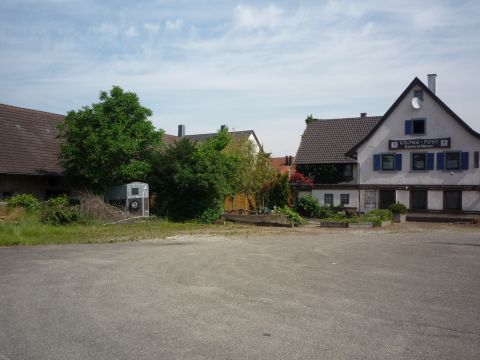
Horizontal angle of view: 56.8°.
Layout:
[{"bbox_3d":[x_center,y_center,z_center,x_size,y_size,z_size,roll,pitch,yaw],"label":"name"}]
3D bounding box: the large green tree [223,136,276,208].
[{"bbox_3d":[0.649,-0.307,30.300,3.600,5.300,3.500,0,-1,0],"label":"large green tree"}]

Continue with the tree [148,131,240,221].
[{"bbox_3d":[-2.996,-0.313,28.900,5.700,5.800,5.000,0,-1,0],"label":"tree"}]

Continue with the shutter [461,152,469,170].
[{"bbox_3d":[14.256,-1.171,28.088,0.480,1.130,0.050,0,-1,28],"label":"shutter"}]

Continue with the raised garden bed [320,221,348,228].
[{"bbox_3d":[5.154,2.427,24.200,1.450,0.340,0.800,0,-1,-3],"label":"raised garden bed"}]

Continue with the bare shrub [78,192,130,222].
[{"bbox_3d":[-8.398,1.704,27.500,2.900,1.750,2.300,0,-1,0],"label":"bare shrub"}]

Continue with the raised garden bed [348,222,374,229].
[{"bbox_3d":[6.893,2.556,25.386,1.400,0.340,0.800,0,-1,15],"label":"raised garden bed"}]

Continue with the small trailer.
[{"bbox_3d":[-7.593,1.373,30.000,1.650,2.300,3.100,1,-1,-42],"label":"small trailer"}]

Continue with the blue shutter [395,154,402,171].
[{"bbox_3d":[11.146,-1.226,31.085,0.430,1.180,0.060,0,-1,24],"label":"blue shutter"}]

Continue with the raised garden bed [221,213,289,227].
[{"bbox_3d":[1.106,2.349,26.539,4.000,0.750,1.200,0,-1,12],"label":"raised garden bed"}]

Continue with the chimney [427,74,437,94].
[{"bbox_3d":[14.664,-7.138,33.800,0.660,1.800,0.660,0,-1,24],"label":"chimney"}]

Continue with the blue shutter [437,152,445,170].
[{"bbox_3d":[13.591,-1.216,29.986,0.440,1.180,0.060,0,-1,24],"label":"blue shutter"}]

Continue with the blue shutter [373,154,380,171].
[{"bbox_3d":[9.480,-1.179,30.590,0.480,1.130,0.050,0,-1,28],"label":"blue shutter"}]

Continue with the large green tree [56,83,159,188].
[{"bbox_3d":[-9.923,-2.057,34.000,7.700,9.600,7.300,0,-1,0],"label":"large green tree"}]

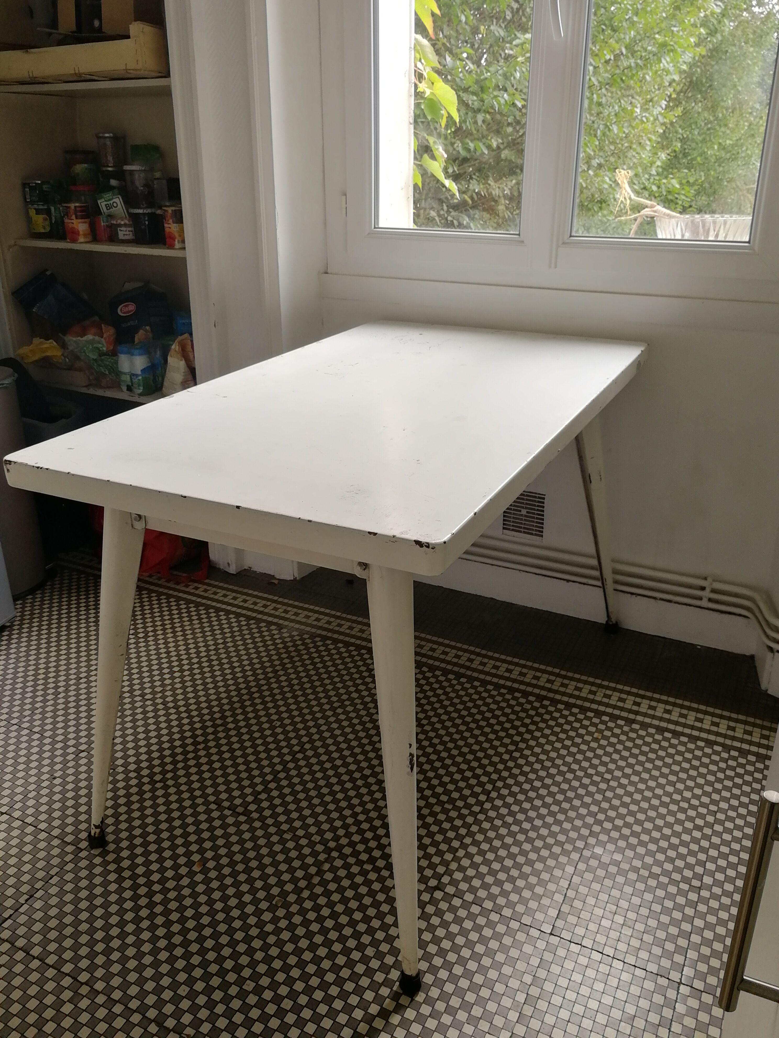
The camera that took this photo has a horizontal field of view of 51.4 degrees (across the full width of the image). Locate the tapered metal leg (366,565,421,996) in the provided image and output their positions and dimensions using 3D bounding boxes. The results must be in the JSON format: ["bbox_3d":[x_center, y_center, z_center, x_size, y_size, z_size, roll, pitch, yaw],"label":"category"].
[{"bbox_3d":[0.018,0.385,1.180,0.066,0.700,0.066,4,13,28],"label":"tapered metal leg"}]

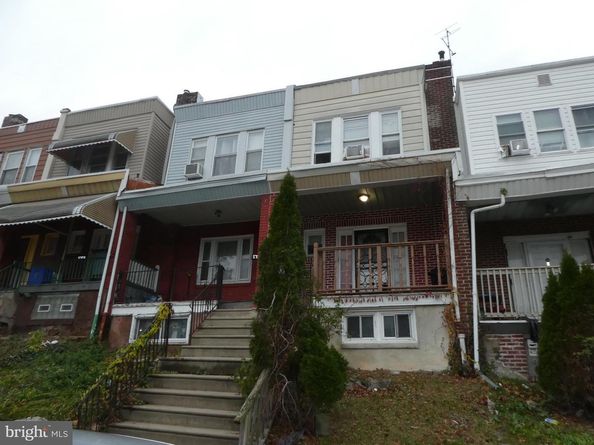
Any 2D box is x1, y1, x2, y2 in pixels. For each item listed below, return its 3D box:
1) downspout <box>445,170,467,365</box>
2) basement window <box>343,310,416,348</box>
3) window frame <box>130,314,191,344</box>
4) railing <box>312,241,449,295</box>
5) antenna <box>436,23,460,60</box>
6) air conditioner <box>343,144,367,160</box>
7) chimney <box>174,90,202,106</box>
[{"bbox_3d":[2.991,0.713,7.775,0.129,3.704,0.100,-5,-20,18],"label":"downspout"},{"bbox_3d":[1.591,2.047,7.937,1.415,0.720,0.140,-5,-20,18],"label":"basement window"},{"bbox_3d":[-3.123,2.463,9.462,1.566,0.640,0.130,-5,-20,18],"label":"window frame"},{"bbox_3d":[1.660,0.874,8.308,2.683,1.104,0.100,-5,-20,18],"label":"railing"},{"bbox_3d":[4.335,-5.116,11.759,0.620,1.130,0.420,-15,-25,40],"label":"antenna"},{"bbox_3d":[1.623,-1.850,11.370,0.494,0.385,0.420,-5,-20,18],"label":"air conditioner"},{"bbox_3d":[-3.753,-4.151,14.447,0.830,0.620,0.420,-5,-20,18],"label":"chimney"}]

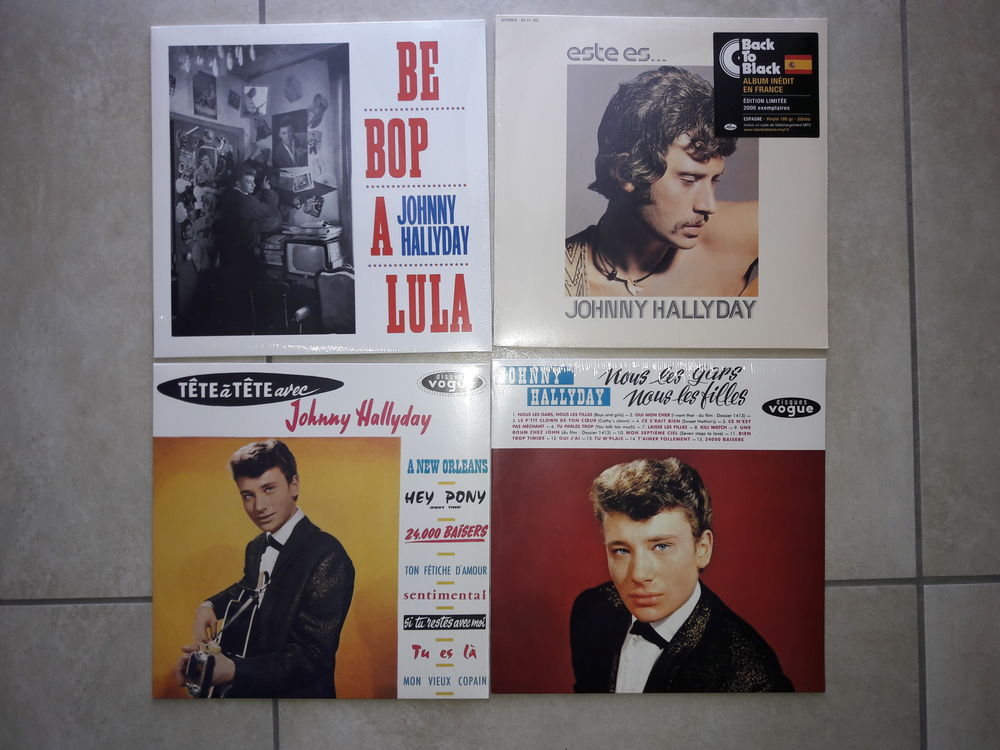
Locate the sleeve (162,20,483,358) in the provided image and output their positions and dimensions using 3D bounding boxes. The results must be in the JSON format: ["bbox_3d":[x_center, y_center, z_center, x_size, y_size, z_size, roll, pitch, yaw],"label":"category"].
[{"bbox_3d":[-0.169,-0.177,0.766,0.315,0.005,0.315,-1,89,-1],"label":"sleeve"}]

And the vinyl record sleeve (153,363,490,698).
[{"bbox_3d":[-0.167,0.146,0.762,0.315,0.005,0.315,0,89,0],"label":"vinyl record sleeve"}]

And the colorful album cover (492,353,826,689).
[{"bbox_3d":[0.149,0.142,0.764,0.315,0.005,0.315,0,89,0],"label":"colorful album cover"}]

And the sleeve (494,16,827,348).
[{"bbox_3d":[0.153,-0.184,0.769,0.315,0.005,0.315,0,89,0],"label":"sleeve"}]

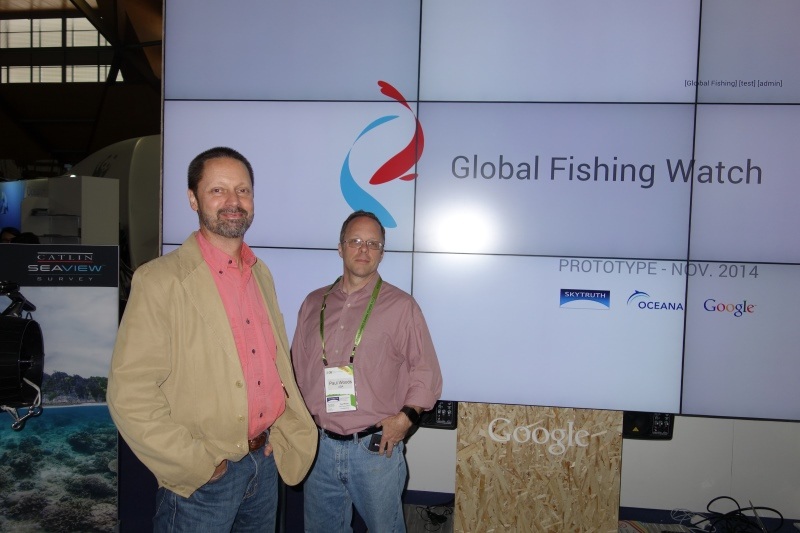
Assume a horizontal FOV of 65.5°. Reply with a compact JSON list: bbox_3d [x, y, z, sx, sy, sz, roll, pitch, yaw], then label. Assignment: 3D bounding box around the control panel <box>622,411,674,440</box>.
[{"bbox_3d":[1.176,0.749,2.950,0.250,0.140,0.050,2,3,6],"label":"control panel"}]

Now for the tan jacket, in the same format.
[{"bbox_3d":[-0.486,0.250,1.680,0.370,0.680,0.560,4,3,40],"label":"tan jacket"}]

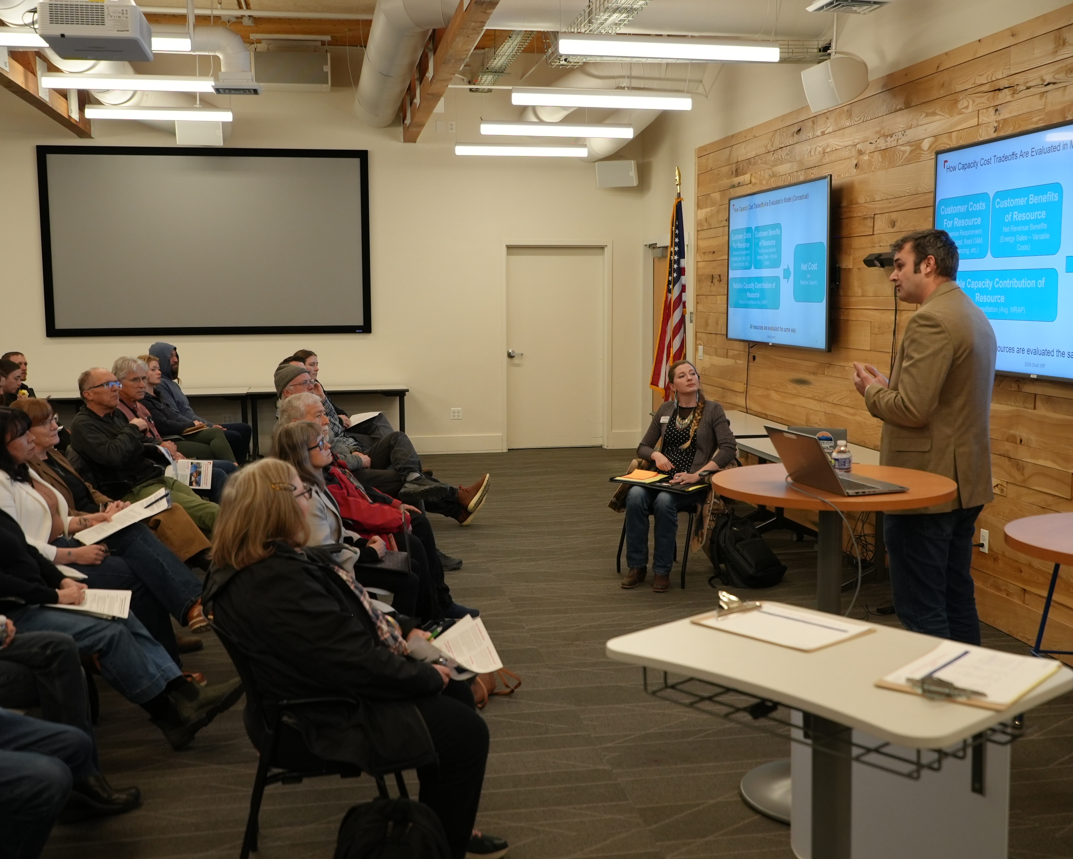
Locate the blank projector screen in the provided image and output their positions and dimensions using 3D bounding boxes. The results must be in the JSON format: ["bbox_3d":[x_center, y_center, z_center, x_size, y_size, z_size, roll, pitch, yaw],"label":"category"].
[{"bbox_3d":[-3.214,-1.837,11.574,3.130,1.815,0.070,-1,7,-10],"label":"blank projector screen"}]

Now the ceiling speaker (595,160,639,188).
[{"bbox_3d":[0.808,-2.571,11.850,0.375,0.270,0.210,2,31,17],"label":"ceiling speaker"}]

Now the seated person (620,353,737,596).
[{"bbox_3d":[0.850,0.241,6.863,0.530,1.270,0.780,2,7,21],"label":"seated person"}]

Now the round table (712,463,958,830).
[{"bbox_3d":[0.963,0.695,3.893,0.775,1.068,0.775,0,7,0],"label":"round table"}]

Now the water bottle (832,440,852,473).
[{"bbox_3d":[1.028,0.091,3.963,0.067,0.115,0.067,-1,7,-10],"label":"water bottle"}]

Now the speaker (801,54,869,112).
[{"bbox_3d":[1.776,-2.040,6.919,0.240,0.260,0.390,-19,9,-8],"label":"speaker"}]

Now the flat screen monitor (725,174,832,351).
[{"bbox_3d":[1.684,-1.134,8.252,0.065,1.090,1.890,-1,7,-10],"label":"flat screen monitor"}]

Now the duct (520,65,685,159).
[{"bbox_3d":[0.520,-3.027,11.095,1.100,0.660,1.600,-1,7,-10],"label":"duct"}]

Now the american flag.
[{"bbox_3d":[1.077,-1.044,9.650,0.310,1.720,0.280,0,7,0],"label":"american flag"}]

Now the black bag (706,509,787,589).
[{"bbox_3d":[1.214,0.650,6.841,0.310,0.440,0.220,-6,-19,-40],"label":"black bag"}]

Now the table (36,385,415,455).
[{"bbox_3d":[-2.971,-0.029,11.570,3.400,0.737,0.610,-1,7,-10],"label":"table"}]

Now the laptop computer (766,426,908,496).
[{"bbox_3d":[0.927,0.090,3.668,0.325,0.187,0.313,-3,7,-19],"label":"laptop computer"}]

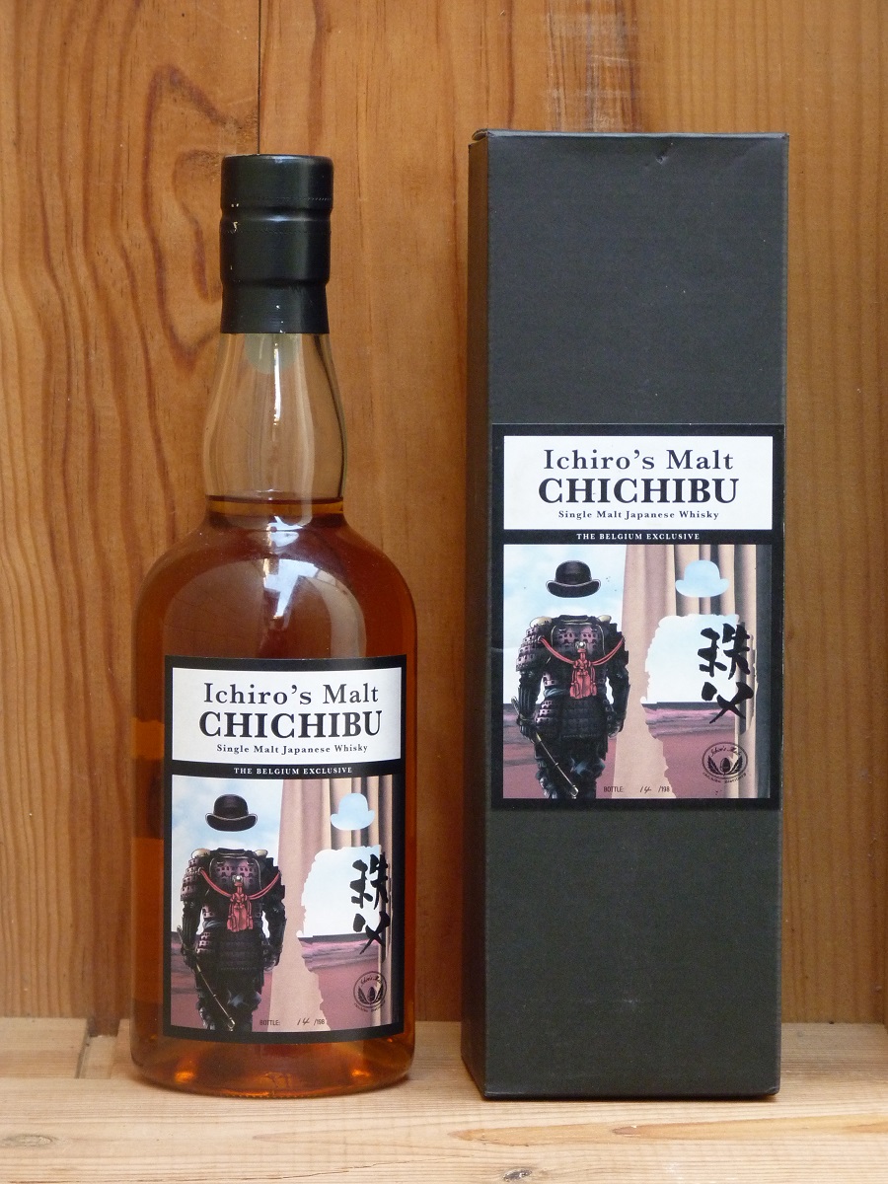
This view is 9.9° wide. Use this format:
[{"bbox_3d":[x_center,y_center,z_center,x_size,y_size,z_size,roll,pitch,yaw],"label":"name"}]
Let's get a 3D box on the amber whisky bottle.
[{"bbox_3d":[-0.050,0.008,1.526,0.085,0.275,0.085,0,4,0],"label":"amber whisky bottle"}]

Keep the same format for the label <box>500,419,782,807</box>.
[{"bbox_3d":[0.056,0.007,1.488,0.085,0.112,0.001,0,4,-4],"label":"label"}]

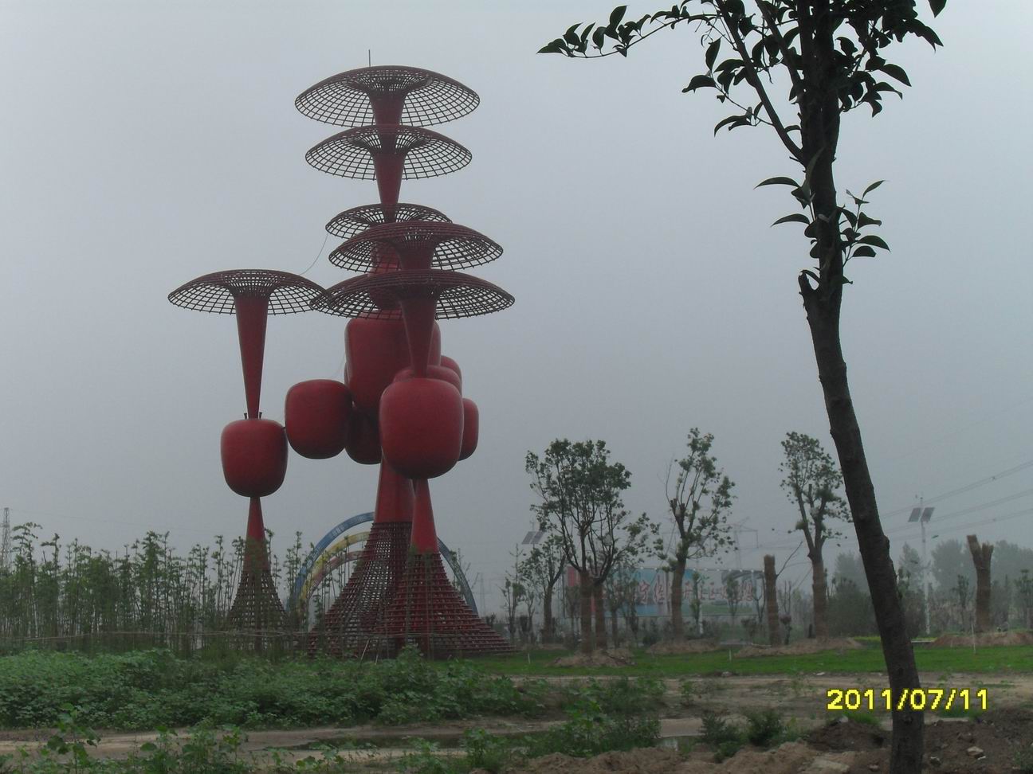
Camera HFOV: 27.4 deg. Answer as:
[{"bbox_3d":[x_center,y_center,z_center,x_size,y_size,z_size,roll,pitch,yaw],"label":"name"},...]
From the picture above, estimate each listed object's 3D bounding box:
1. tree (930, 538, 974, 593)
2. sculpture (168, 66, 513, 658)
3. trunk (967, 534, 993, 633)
[{"bbox_3d":[57.350,24.840,278.769,6.156,9.836,6.156,-2,-6,0],"label":"tree"},{"bbox_3d":[-7.950,-1.456,93.205,15.842,26.604,14.300,-2,-6,0],"label":"sculpture"},{"bbox_3d":[17.203,7.302,78.618,0.890,3.664,0.700,-2,-6,0],"label":"trunk"}]

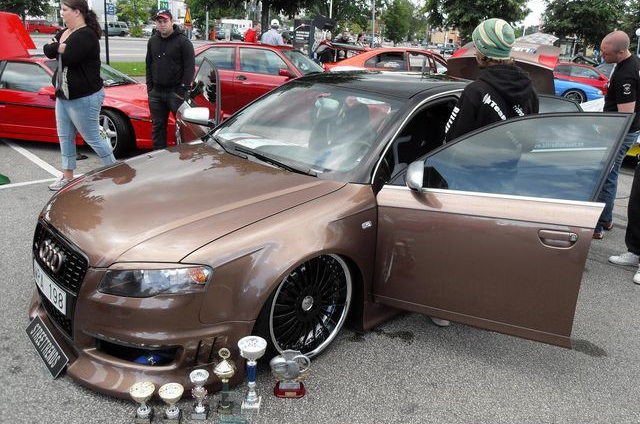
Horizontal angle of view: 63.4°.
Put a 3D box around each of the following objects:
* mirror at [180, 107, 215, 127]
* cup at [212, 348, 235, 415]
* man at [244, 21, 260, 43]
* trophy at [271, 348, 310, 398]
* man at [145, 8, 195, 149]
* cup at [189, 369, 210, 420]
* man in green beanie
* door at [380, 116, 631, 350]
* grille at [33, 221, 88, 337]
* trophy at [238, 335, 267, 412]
[{"bbox_3d":[-0.948,-0.750,4.007,0.220,0.145,0.120,-5,20,-22],"label":"mirror"},{"bbox_3d":[-0.409,0.724,2.238,0.087,0.312,0.083,2,19,0],"label":"cup"},{"bbox_3d":[-1.458,-3.134,11.082,0.400,1.780,0.500,5,19,4],"label":"man"},{"bbox_3d":[-0.135,0.732,2.379,0.178,0.224,0.095,1,19,-3],"label":"trophy"},{"bbox_3d":[-1.590,-1.239,5.571,0.550,1.750,0.360,4,19,1],"label":"man"},{"bbox_3d":[-0.513,0.784,2.218,0.081,0.205,0.078,2,19,0],"label":"cup"},{"bbox_3d":[0.825,-0.163,2.836,0.530,1.690,0.400,4,19,5],"label":"man in green beanie"},{"bbox_3d":[0.812,0.057,2.569,1.100,1.150,0.280,9,20,19],"label":"door"},{"bbox_3d":[-1.268,0.326,2.508,0.640,0.440,0.120,20,16,40],"label":"grille"},{"bbox_3d":[-0.297,0.716,2.247,0.122,0.331,0.118,2,19,0],"label":"trophy"}]

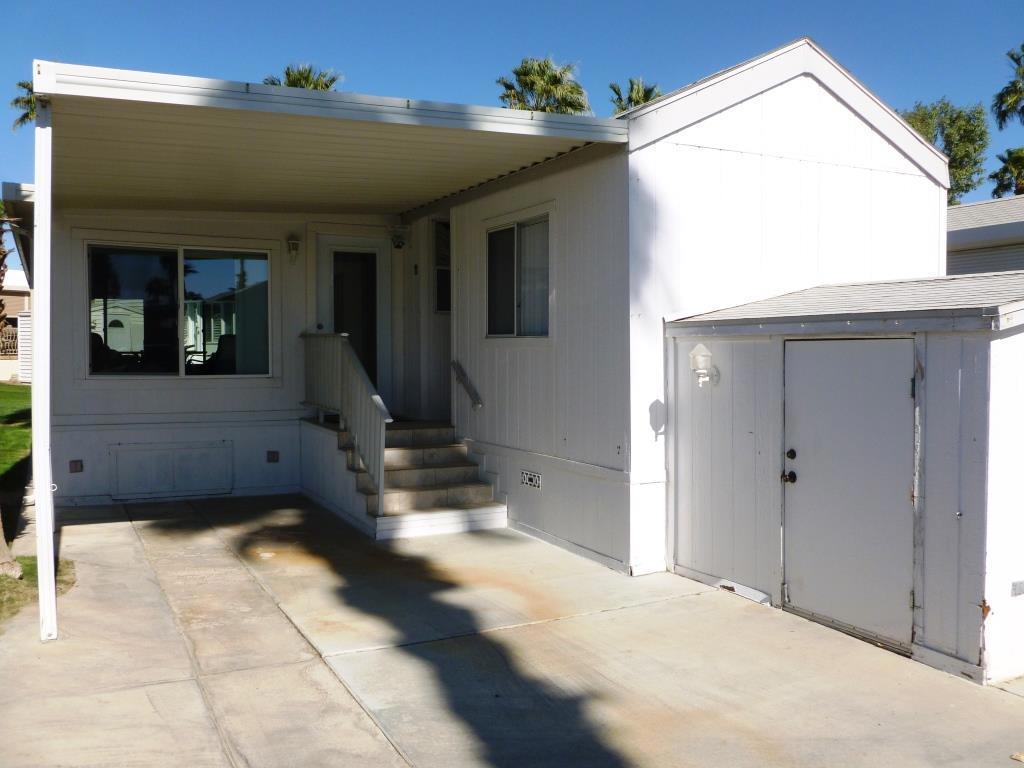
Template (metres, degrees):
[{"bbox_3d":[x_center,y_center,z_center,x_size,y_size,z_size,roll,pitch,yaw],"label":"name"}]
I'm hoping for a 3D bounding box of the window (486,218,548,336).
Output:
[{"bbox_3d":[0.029,-0.915,7.280,0.060,0.998,1.126,-1,2,-28],"label":"window"}]

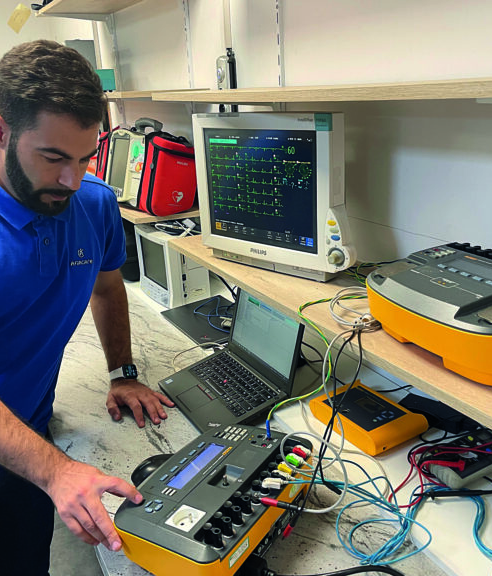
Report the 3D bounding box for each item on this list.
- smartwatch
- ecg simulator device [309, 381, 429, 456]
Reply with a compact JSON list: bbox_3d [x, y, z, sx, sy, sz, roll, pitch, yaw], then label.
[{"bbox_3d":[-0.309,0.213,1.455,0.066,0.038,0.054,-13,10,-26],"label":"smartwatch"},{"bbox_3d":[0.259,0.266,1.243,0.150,0.048,0.214,-14,22,-27],"label":"ecg simulator device"}]

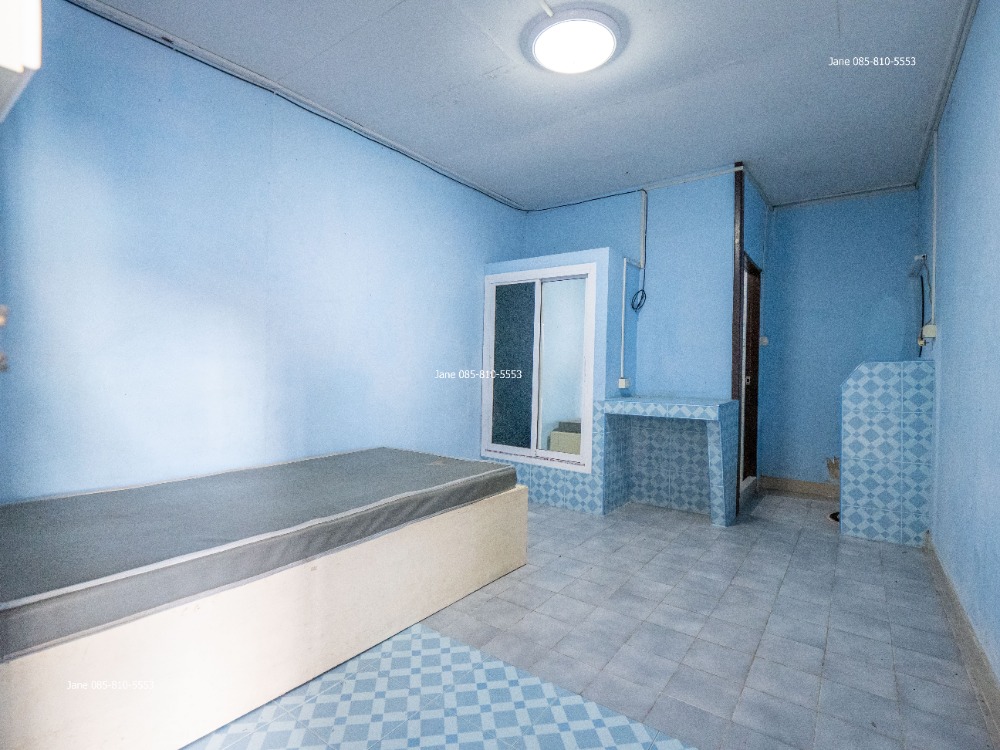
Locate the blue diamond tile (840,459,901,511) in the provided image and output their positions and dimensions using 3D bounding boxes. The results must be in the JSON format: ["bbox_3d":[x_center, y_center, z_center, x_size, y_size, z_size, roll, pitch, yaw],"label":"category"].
[{"bbox_3d":[2.352,0.689,2.923,0.300,0.305,0.012,1,1,38],"label":"blue diamond tile"}]

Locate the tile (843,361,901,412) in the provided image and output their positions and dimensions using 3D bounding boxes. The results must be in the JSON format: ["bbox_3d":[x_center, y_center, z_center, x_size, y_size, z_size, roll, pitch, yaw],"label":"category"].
[{"bbox_3d":[2.348,0.077,2.922,0.300,0.310,0.012,1,1,38],"label":"tile"}]

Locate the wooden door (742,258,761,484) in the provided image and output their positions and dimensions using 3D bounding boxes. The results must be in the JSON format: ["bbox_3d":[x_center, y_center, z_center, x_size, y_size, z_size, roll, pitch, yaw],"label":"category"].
[{"bbox_3d":[2.075,-0.010,3.832,0.050,1.780,0.660,1,1,38],"label":"wooden door"}]

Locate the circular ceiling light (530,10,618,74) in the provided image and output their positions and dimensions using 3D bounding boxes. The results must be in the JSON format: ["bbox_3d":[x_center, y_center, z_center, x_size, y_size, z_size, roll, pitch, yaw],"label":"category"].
[{"bbox_3d":[0.327,-1.447,2.039,0.380,0.065,0.380,0,1,0],"label":"circular ceiling light"}]

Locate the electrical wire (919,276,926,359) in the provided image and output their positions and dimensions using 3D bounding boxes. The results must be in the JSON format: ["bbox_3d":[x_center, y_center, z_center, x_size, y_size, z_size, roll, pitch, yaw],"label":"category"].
[{"bbox_3d":[2.804,-0.382,3.074,0.035,0.555,0.020,1,1,38],"label":"electrical wire"}]

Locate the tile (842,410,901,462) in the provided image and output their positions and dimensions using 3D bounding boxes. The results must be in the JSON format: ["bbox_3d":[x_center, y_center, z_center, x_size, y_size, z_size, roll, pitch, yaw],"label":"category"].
[{"bbox_3d":[2.350,0.384,2.922,0.300,0.303,0.012,1,1,38],"label":"tile"}]

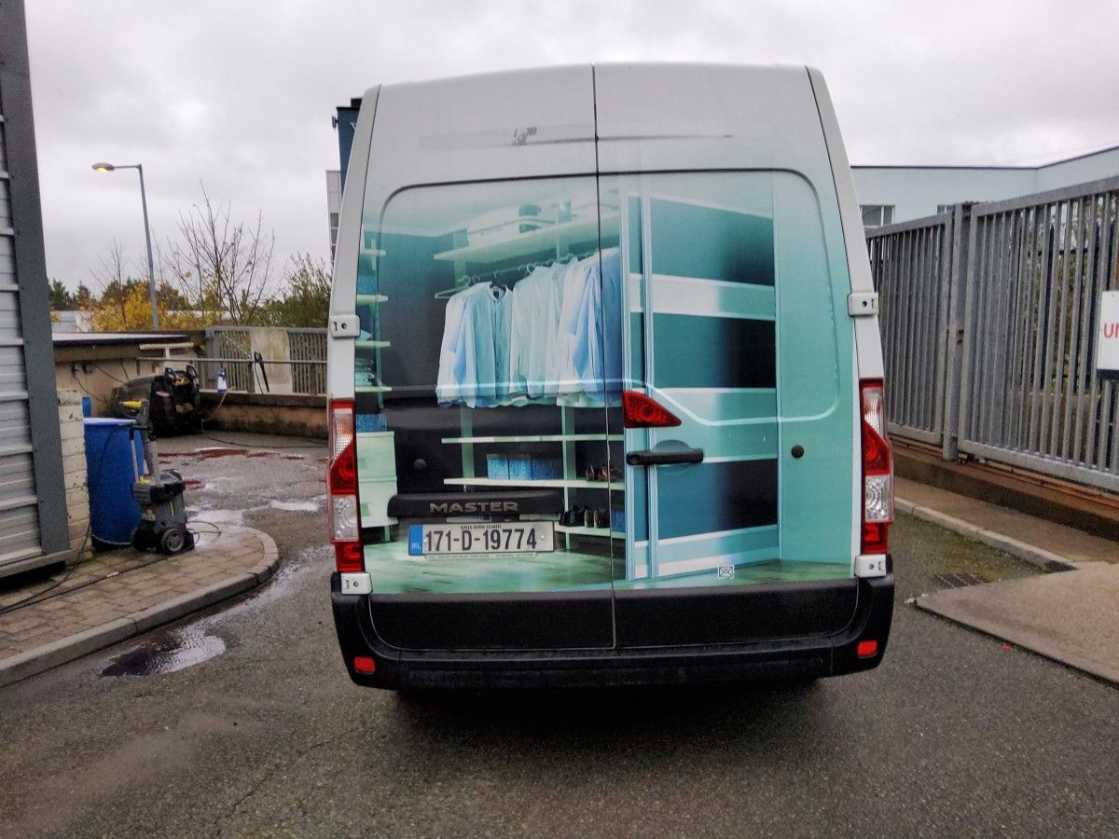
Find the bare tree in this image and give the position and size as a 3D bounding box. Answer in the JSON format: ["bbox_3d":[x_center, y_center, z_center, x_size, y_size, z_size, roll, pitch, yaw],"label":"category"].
[{"bbox_3d":[-9.255,-3.725,23.097,3.100,5.370,3.100,-2,7,0],"label":"bare tree"}]

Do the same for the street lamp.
[{"bbox_3d":[-12.024,-4.005,23.343,1.380,6.010,0.300,-2,7,-3],"label":"street lamp"}]

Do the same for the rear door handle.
[{"bbox_3d":[0.372,0.131,2.977,0.270,0.050,0.060,-2,7,1],"label":"rear door handle"}]

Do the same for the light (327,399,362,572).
[{"bbox_3d":[-0.781,0.241,3.074,0.118,0.630,0.110,-2,7,1],"label":"light"}]

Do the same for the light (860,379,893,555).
[{"bbox_3d":[1.141,0.170,3.036,0.118,0.630,0.110,-2,7,1],"label":"light"}]

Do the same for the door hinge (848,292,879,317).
[{"bbox_3d":[1.073,-0.407,2.975,0.110,0.080,0.045,-2,7,1],"label":"door hinge"}]

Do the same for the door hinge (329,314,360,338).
[{"bbox_3d":[-0.768,-0.332,3.012,0.110,0.080,0.045,-2,7,1],"label":"door hinge"}]

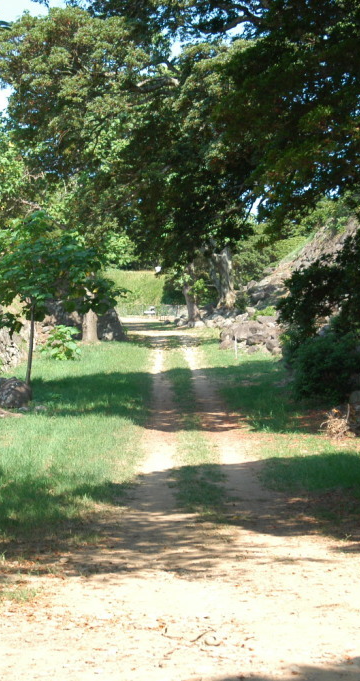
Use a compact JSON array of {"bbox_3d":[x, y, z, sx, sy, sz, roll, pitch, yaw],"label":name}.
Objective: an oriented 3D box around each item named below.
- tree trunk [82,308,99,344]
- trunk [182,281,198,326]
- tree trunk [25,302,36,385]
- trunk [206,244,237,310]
[{"bbox_3d":[-3.094,-0.536,56.000,0.540,1.200,0.540,0,0,0],"label":"tree trunk"},{"bbox_3d":[0.414,-1.530,67.000,0.500,1.900,0.500,-5,0,0],"label":"trunk"},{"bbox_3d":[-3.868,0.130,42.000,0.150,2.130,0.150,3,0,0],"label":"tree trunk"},{"bbox_3d":[1.841,-2.761,71.000,1.050,2.900,0.950,-2,0,0],"label":"trunk"}]

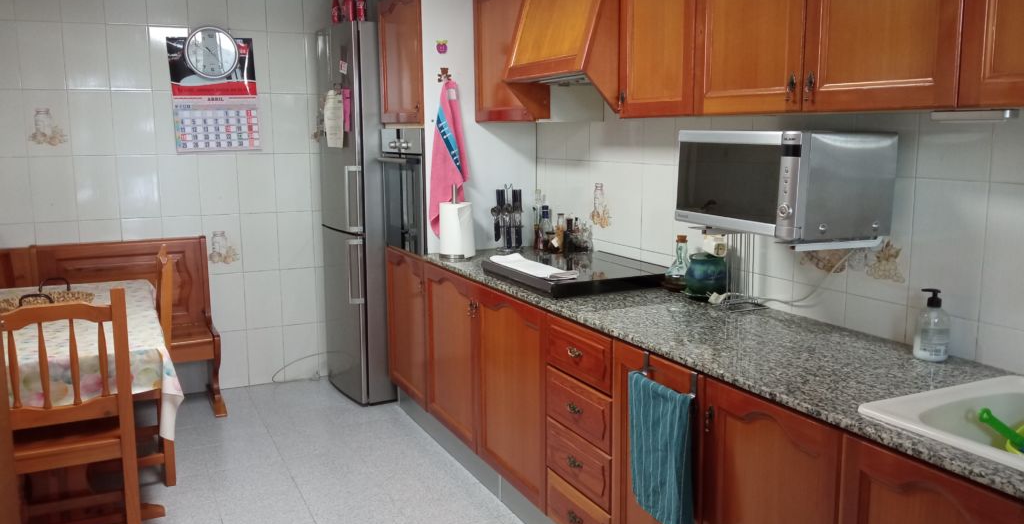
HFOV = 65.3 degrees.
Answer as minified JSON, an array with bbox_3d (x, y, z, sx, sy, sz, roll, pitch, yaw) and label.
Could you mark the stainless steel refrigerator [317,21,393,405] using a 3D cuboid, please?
[{"bbox_3d":[-0.701,-0.276,4.526,0.670,2.000,0.600,-5,10,-26],"label":"stainless steel refrigerator"}]

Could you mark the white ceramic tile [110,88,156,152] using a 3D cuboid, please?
[{"bbox_3d":[-1.980,-0.727,4.196,0.200,0.334,0.010,-5,10,-26],"label":"white ceramic tile"}]

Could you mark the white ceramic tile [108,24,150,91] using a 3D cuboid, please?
[{"bbox_3d":[-1.982,-1.057,4.145,0.200,0.334,0.010,-5,10,-26],"label":"white ceramic tile"}]

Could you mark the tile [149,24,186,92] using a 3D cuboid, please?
[{"bbox_3d":[-1.802,-1.073,4.232,0.198,0.332,0.010,-5,10,-26],"label":"tile"}]

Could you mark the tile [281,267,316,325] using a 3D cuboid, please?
[{"bbox_3d":[-1.255,0.204,4.700,0.198,0.332,0.010,-5,10,-26],"label":"tile"}]

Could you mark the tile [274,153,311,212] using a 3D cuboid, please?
[{"bbox_3d":[-1.250,-0.452,4.567,0.200,0.333,0.010,-4,10,-22],"label":"tile"}]

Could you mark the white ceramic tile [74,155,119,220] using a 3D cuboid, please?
[{"bbox_3d":[-2.158,-0.383,4.160,0.200,0.334,0.010,-5,10,-26],"label":"white ceramic tile"}]

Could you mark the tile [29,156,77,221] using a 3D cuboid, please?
[{"bbox_3d":[-2.358,-0.375,4.117,0.200,0.333,0.010,-4,10,-22],"label":"tile"}]

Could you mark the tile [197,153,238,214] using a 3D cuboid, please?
[{"bbox_3d":[-1.620,-0.426,4.422,0.200,0.334,0.010,-5,10,-26],"label":"tile"}]

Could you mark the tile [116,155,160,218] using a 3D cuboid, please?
[{"bbox_3d":[-1.979,-0.397,4.246,0.200,0.334,0.010,-5,10,-26],"label":"tile"}]

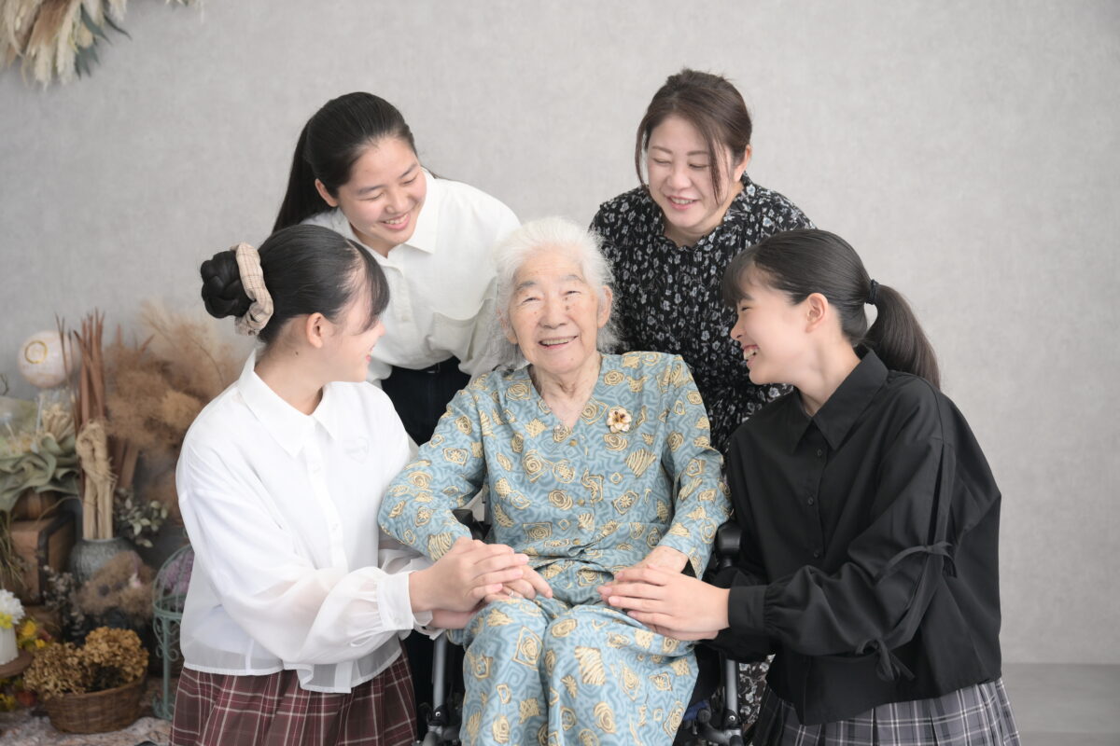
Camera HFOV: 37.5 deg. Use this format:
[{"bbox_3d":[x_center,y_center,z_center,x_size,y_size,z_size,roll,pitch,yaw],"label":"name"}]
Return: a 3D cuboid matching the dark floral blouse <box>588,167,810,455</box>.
[{"bbox_3d":[0.245,0.194,2.906,0.450,1.020,0.480,0,2,10],"label":"dark floral blouse"}]

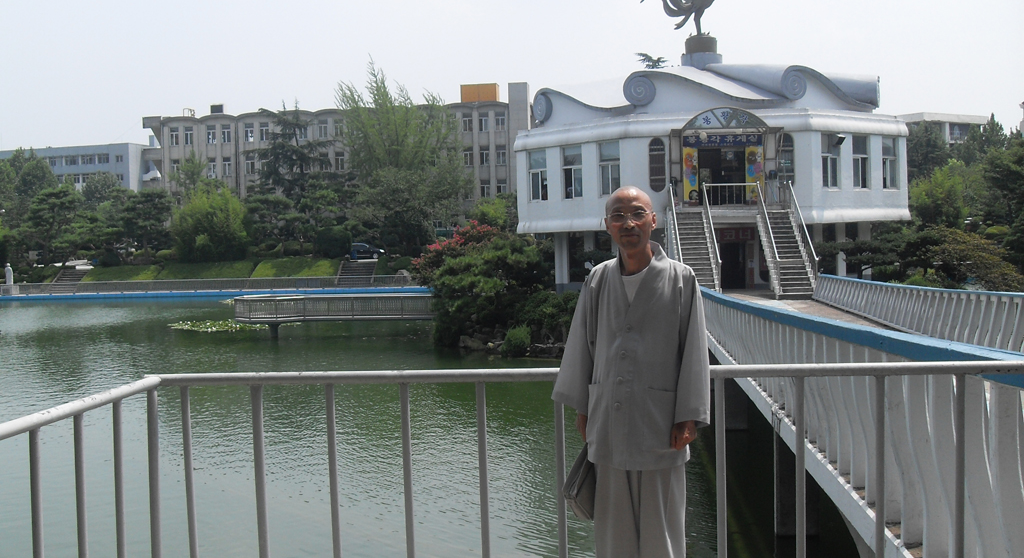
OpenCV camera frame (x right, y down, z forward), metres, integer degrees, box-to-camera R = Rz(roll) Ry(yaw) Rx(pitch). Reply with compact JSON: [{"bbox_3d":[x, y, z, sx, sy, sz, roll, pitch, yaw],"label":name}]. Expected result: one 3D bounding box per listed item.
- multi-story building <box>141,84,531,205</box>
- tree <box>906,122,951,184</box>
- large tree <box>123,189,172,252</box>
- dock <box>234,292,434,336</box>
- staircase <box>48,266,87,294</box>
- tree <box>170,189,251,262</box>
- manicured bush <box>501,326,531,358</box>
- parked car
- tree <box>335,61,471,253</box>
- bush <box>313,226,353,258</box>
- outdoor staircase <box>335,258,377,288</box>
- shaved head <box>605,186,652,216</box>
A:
[{"bbox_3d":[-18.348,-11.341,124.315,43.000,17.300,13.500,-1,2,8],"label":"multi-story building"},{"bbox_3d":[33.327,-8.000,88.000,4.800,9.500,4.800,-1,2,21],"label":"tree"},{"bbox_3d":[-30.639,-4.539,92.000,4.400,6.000,4.300,-2,2,-18],"label":"large tree"},{"bbox_3d":[-6.932,1.464,44.500,8.500,1.700,2.800,-2,2,6],"label":"dock"},{"bbox_3d":[-35.090,0.198,86.500,2.600,1.900,2.800,-1,2,9],"label":"staircase"},{"bbox_3d":[-25.619,-4.503,93.000,6.300,6.400,6.000,-2,2,0],"label":"tree"},{"bbox_3d":[0.110,1.986,34.500,0.920,0.950,0.900,-2,2,0],"label":"manicured bush"},{"bbox_3d":[-13.205,-2.455,97.000,4.500,1.450,1.780,-2,2,3],"label":"parked car"},{"bbox_3d":[-10.105,-11.212,101.000,12.000,17.200,11.000,-2,2,0],"label":"tree"},{"bbox_3d":[-14.352,-2.911,88.000,3.000,2.700,2.800,-1,2,9],"label":"bush"},{"bbox_3d":[-12.614,-0.445,88.500,3.050,1.950,4.000,-2,2,-2],"label":"outdoor staircase"},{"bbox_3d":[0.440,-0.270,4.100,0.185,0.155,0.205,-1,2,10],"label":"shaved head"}]

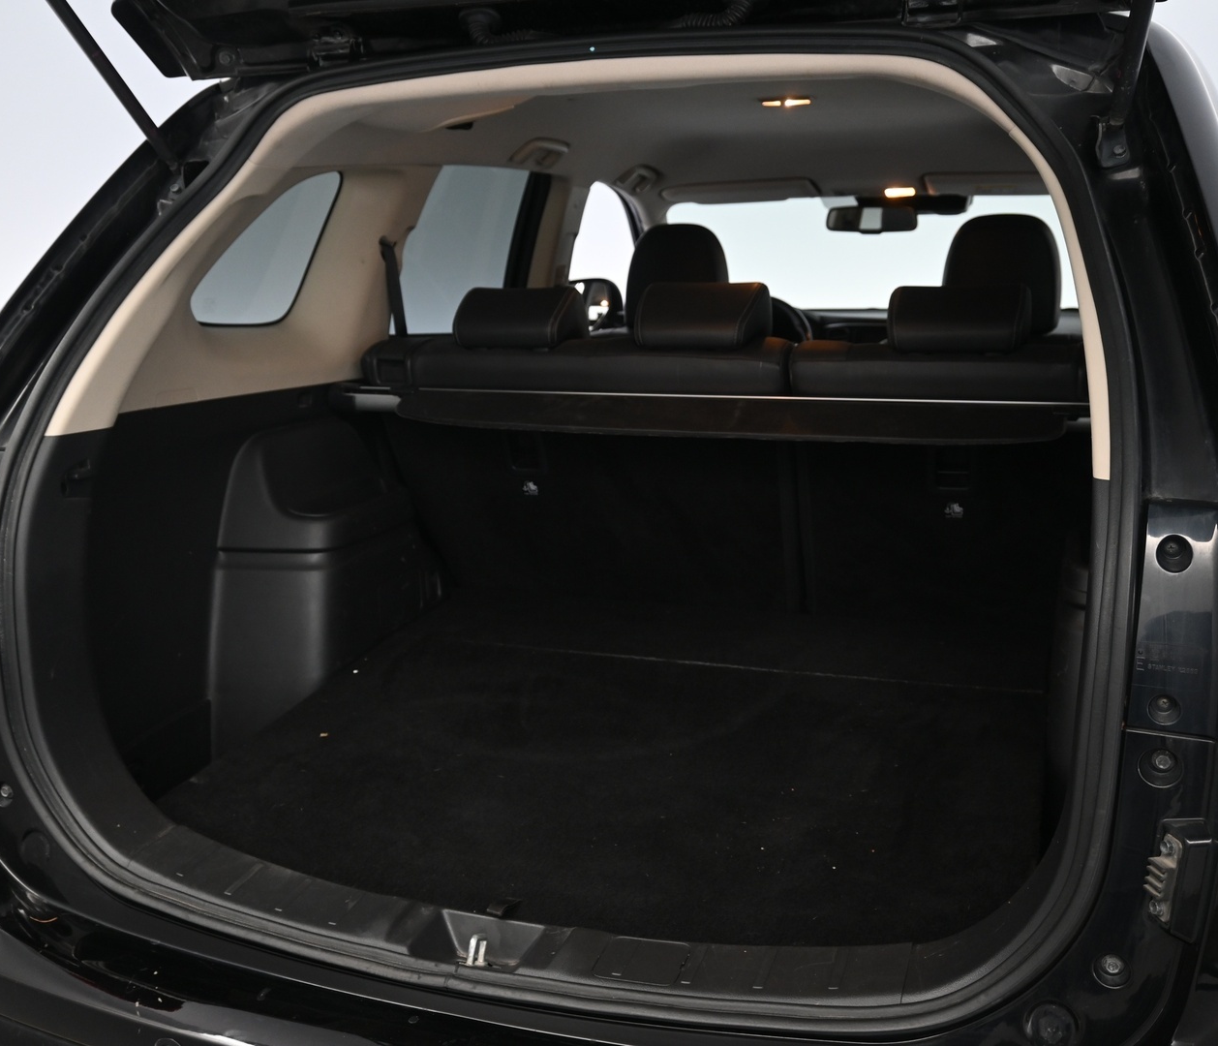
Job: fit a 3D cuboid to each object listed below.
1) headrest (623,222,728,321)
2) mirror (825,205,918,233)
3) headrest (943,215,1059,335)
[{"bbox_3d":[0.166,-0.578,2.989,0.250,0.245,0.130,3,15,19],"label":"headrest"},{"bbox_3d":[0.694,-0.804,3.351,0.250,0.073,0.045,7,16,31],"label":"mirror"},{"bbox_3d":[0.854,-0.540,2.748,0.250,0.245,0.130,3,15,19],"label":"headrest"}]

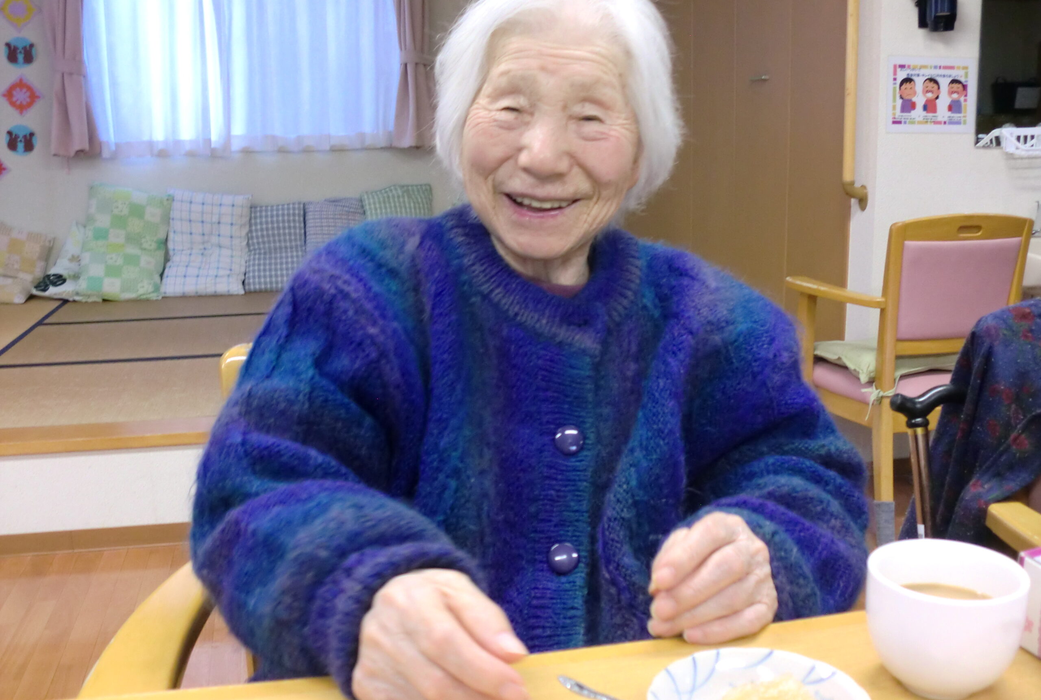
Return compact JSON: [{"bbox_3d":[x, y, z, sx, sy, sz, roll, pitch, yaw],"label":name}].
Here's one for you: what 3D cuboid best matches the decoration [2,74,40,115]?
[{"bbox_3d":[-2.336,-1.194,4.919,0.182,0.200,0.010,-3,12,-12],"label":"decoration"}]

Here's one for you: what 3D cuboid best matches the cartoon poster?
[{"bbox_3d":[1.169,-0.725,2.986,0.293,0.211,0.008,-3,12,-12],"label":"cartoon poster"}]

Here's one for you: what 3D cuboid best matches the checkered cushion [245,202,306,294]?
[{"bbox_3d":[-1.215,-0.505,5.162,0.330,0.450,0.120,-3,0,-12],"label":"checkered cushion"}]

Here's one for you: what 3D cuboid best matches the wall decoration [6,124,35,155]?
[{"bbox_3d":[-2.352,-0.995,4.954,0.142,0.140,0.010,-3,12,-12],"label":"wall decoration"}]

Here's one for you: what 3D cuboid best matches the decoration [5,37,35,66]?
[{"bbox_3d":[-2.325,-1.387,4.886,0.142,0.140,0.010,-3,12,-12],"label":"decoration"}]

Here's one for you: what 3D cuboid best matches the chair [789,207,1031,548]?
[{"bbox_3d":[1.005,0.056,2.776,0.480,0.820,0.520,-5,12,-19],"label":"chair"}]

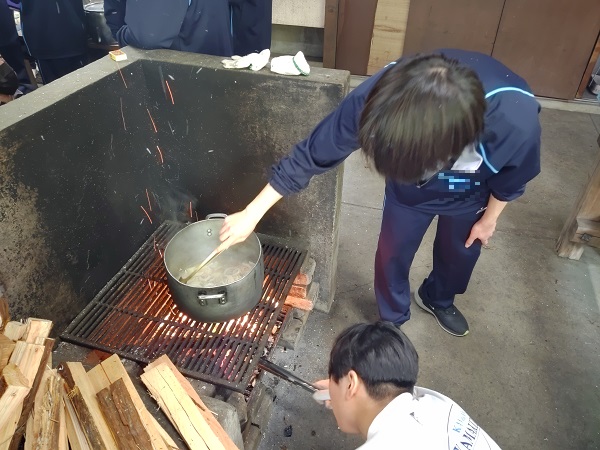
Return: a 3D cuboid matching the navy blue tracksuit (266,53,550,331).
[{"bbox_3d":[0.322,0.036,1.483,0.880,1.240,0.720,4,39,4],"label":"navy blue tracksuit"}]

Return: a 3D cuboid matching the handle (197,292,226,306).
[{"bbox_3d":[-0.270,0.234,1.333,0.092,0.050,0.036,-3,40,-5],"label":"handle"}]

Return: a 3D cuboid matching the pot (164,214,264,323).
[{"bbox_3d":[-0.288,0.161,1.503,0.335,0.193,0.390,-3,40,-5],"label":"pot"}]

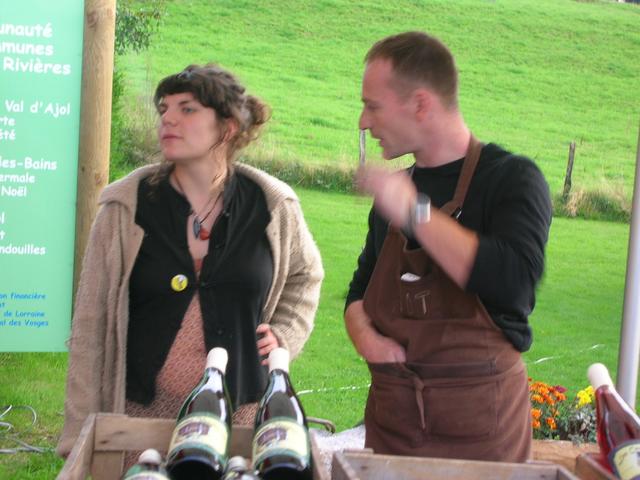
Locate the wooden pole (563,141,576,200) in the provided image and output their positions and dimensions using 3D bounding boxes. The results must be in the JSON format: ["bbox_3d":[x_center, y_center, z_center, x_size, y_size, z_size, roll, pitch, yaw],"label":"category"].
[{"bbox_3d":[3.361,-0.864,18.552,0.090,0.950,0.090,7,6,0],"label":"wooden pole"}]

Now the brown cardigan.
[{"bbox_3d":[-0.295,0.205,3.121,0.590,0.760,0.340,3,6,0],"label":"brown cardigan"}]

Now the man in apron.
[{"bbox_3d":[0.222,0.456,2.916,0.500,1.780,0.460,7,7,33],"label":"man in apron"}]

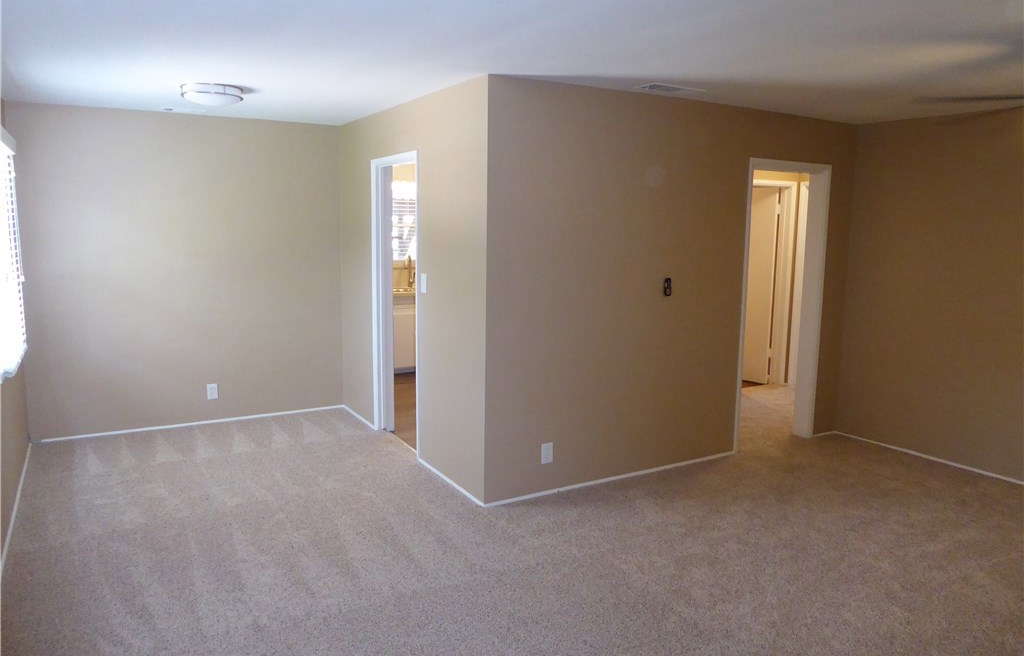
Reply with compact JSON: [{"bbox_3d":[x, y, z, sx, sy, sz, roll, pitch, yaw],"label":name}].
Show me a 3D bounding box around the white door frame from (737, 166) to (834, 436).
[{"bbox_3d":[1.994,-0.161,5.561,0.890,2.115,0.150,-4,9,-31],"label":"white door frame"}]

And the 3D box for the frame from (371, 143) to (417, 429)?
[{"bbox_3d":[-0.805,-0.180,5.425,0.150,2.110,0.870,-4,9,-31],"label":"frame"}]

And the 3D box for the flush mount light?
[{"bbox_3d":[-1.822,-1.414,4.506,0.360,0.100,0.360,-4,9,-31],"label":"flush mount light"}]

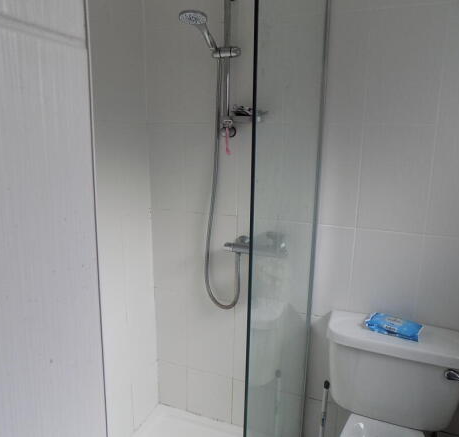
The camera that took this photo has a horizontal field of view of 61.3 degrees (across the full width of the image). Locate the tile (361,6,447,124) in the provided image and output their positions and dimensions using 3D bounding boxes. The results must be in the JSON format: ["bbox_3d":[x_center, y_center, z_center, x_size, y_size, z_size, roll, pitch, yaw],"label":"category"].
[{"bbox_3d":[0.629,-0.538,1.386,0.248,0.397,0.010,5,12,20],"label":"tile"}]

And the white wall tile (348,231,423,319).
[{"bbox_3d":[0.615,0.244,1.545,0.248,0.397,0.010,5,12,20],"label":"white wall tile"}]

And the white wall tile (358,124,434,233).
[{"bbox_3d":[0.622,-0.147,1.466,0.248,0.397,0.010,5,12,20],"label":"white wall tile"}]

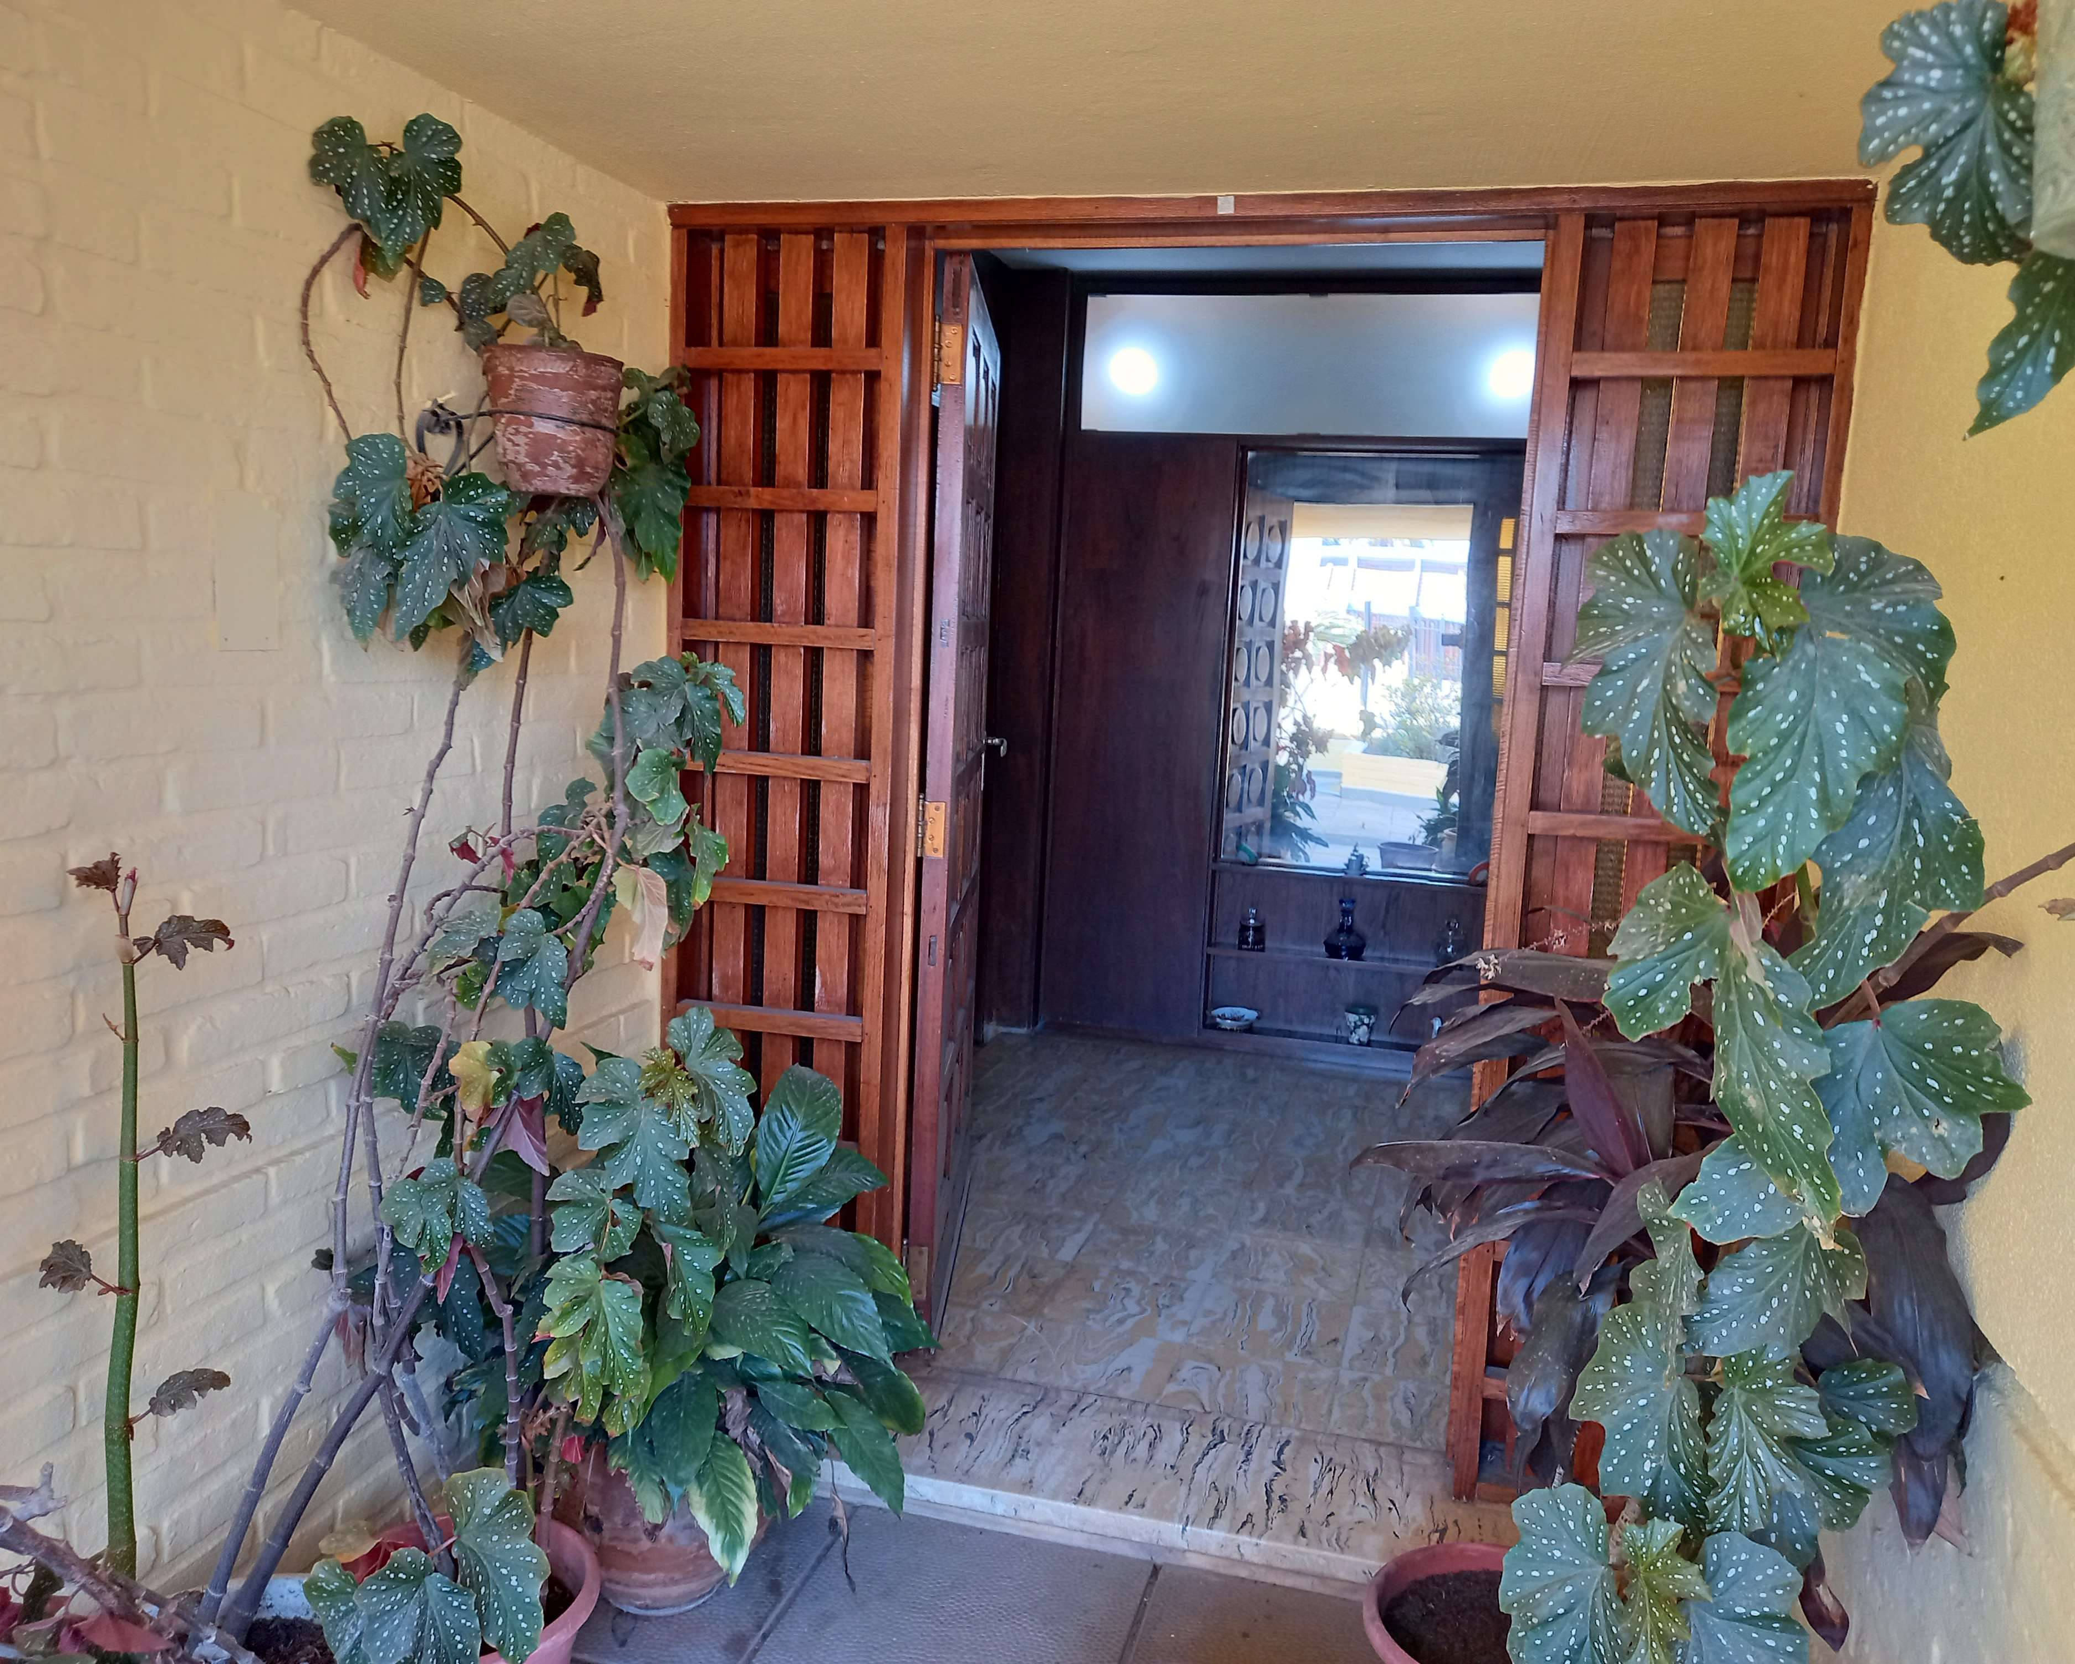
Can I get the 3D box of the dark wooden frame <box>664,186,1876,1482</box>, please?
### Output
[{"bbox_3d":[0.247,0.033,2.647,1.824,2.043,0.130,5,9,14],"label":"dark wooden frame"}]

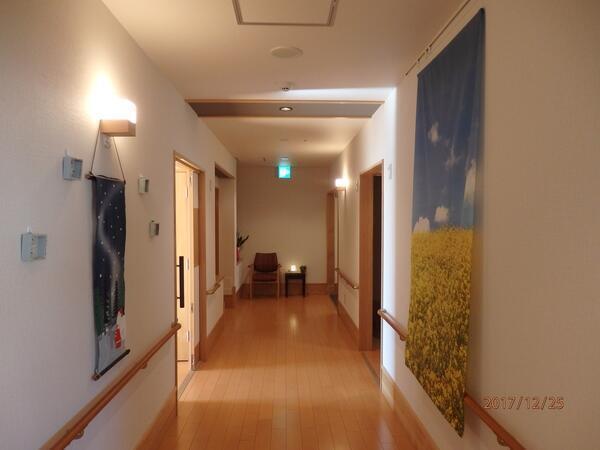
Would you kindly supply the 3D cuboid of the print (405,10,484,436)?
[{"bbox_3d":[0.716,-0.014,2.267,0.050,1.815,0.880,1,1,-2],"label":"print"}]

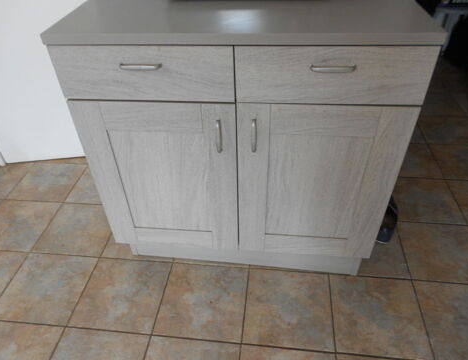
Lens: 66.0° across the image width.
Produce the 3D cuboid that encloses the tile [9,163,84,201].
[{"bbox_3d":[-0.955,0.005,1.874,0.302,0.010,0.302,3,40,6],"label":"tile"}]

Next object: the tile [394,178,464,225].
[{"bbox_3d":[0.867,0.094,1.684,0.301,0.010,0.301,3,40,6],"label":"tile"}]

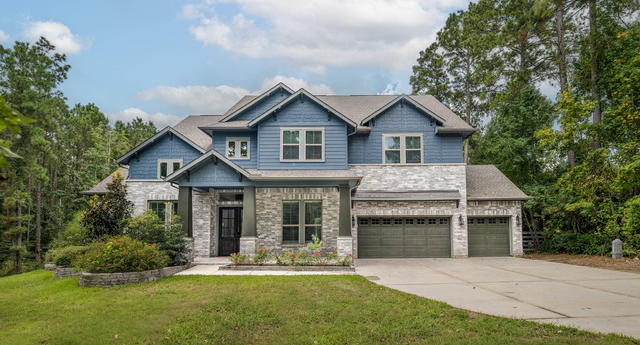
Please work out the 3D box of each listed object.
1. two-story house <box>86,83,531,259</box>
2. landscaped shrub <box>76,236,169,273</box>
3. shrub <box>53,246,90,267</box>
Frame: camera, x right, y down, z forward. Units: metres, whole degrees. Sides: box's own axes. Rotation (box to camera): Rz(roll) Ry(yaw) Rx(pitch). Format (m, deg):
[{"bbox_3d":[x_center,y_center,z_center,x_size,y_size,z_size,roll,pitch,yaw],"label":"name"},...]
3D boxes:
[{"bbox_3d":[-1.100,0.100,21.400,24.000,9.400,12.500,0,-3,1],"label":"two-story house"},{"bbox_3d":[-7.350,3.100,12.000,3.100,1.350,2.100,0,-3,0],"label":"landscaped shrub"},{"bbox_3d":[-11.000,3.780,14.300,1.850,1.000,1.600,0,-3,0],"label":"shrub"}]

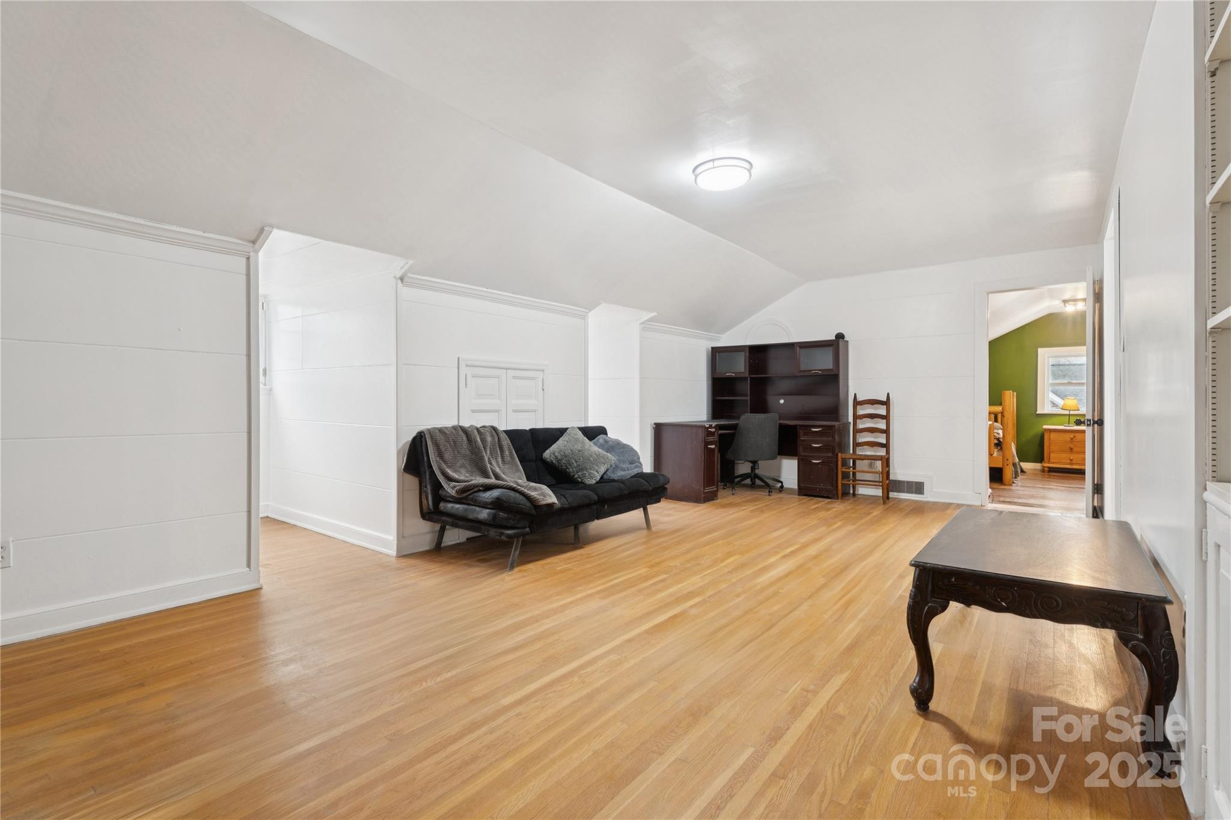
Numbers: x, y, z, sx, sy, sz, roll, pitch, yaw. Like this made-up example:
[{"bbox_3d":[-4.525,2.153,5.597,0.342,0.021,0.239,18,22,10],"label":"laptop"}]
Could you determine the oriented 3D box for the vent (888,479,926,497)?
[{"bbox_3d":[2.989,0.802,5.994,0.355,0.145,0.025,0,0,38],"label":"vent"}]

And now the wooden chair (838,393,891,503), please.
[{"bbox_3d":[2.564,0.371,5.913,0.470,1.088,0.450,0,0,38],"label":"wooden chair"}]

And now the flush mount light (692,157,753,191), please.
[{"bbox_3d":[0.633,-1.405,3.450,0.360,0.078,0.360,0,0,0],"label":"flush mount light"}]

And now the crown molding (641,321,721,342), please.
[{"bbox_3d":[0.785,-0.861,6.552,0.065,0.090,1.750,0,0,38],"label":"crown molding"}]

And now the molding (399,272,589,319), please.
[{"bbox_3d":[-0.805,-0.825,4.397,0.065,0.083,1.825,0,0,38],"label":"molding"}]

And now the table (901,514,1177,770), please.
[{"bbox_3d":[1.508,0.696,2.088,0.606,0.459,1.235,0,0,38],"label":"table"}]

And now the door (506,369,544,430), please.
[{"bbox_3d":[-0.709,0.292,4.547,0.035,1.198,0.395,0,0,38],"label":"door"}]

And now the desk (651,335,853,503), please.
[{"bbox_3d":[1.479,0.090,6.202,1.550,1.652,1.520,0,0,38],"label":"desk"}]

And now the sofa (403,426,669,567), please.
[{"bbox_3d":[-0.448,0.527,4.141,0.865,0.792,1.820,0,0,38],"label":"sofa"}]

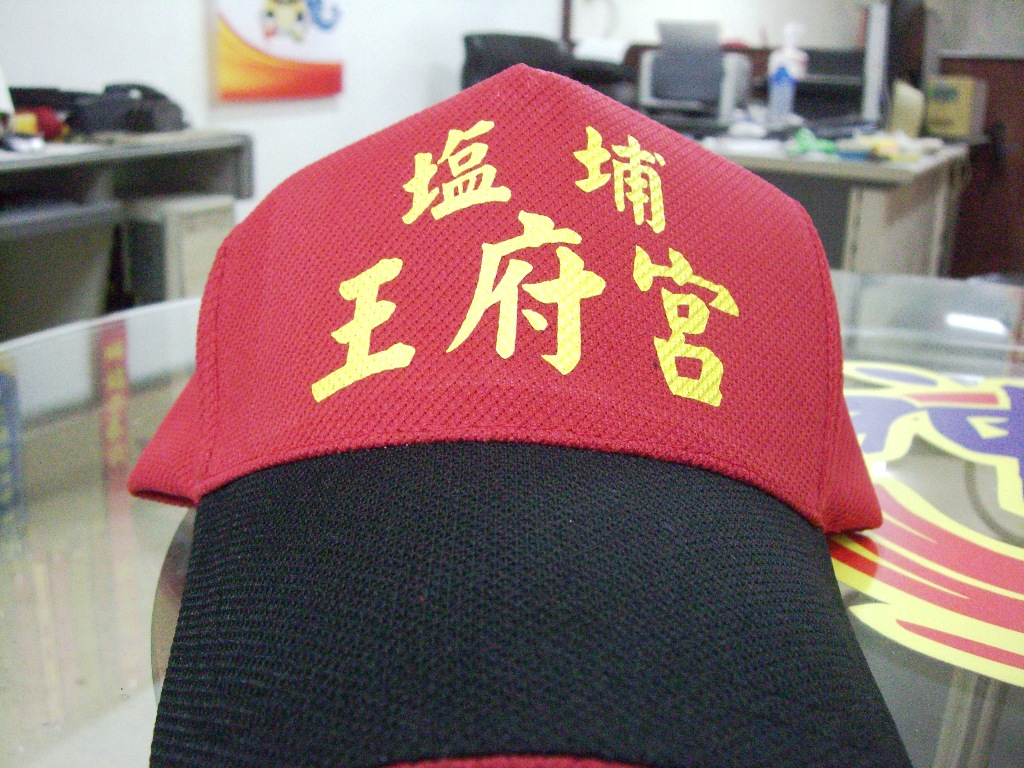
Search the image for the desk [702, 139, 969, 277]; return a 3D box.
[{"bbox_3d":[0.417,-0.294,3.056,1.350,0.735,0.630,11,20,28],"label":"desk"}]

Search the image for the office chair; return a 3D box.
[{"bbox_3d":[-0.008,-0.784,4.158,0.600,0.979,0.600,2,18,3],"label":"office chair"}]

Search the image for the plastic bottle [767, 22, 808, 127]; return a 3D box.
[{"bbox_3d":[0.816,-0.915,3.327,0.098,0.290,0.082,12,20,30],"label":"plastic bottle"}]

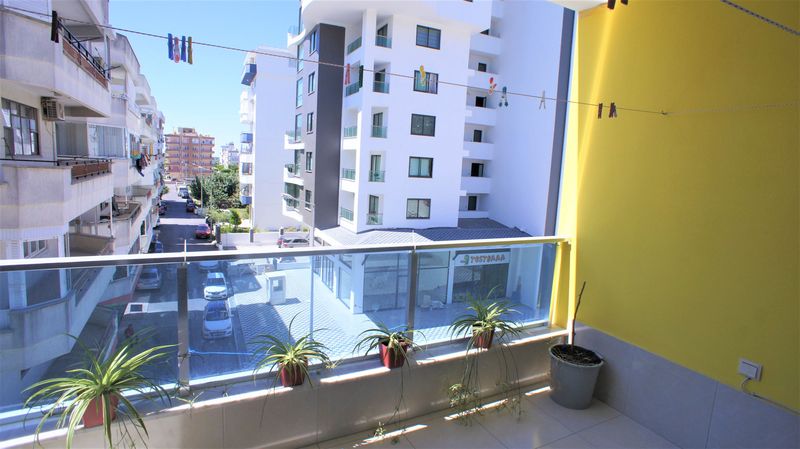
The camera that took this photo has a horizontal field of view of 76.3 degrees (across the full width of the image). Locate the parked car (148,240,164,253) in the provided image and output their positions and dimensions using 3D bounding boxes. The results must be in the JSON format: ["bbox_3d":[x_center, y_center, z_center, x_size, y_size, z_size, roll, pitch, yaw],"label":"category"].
[{"bbox_3d":[-27.295,2.560,56.998,1.760,1.460,4.200,0,7,-23],"label":"parked car"}]

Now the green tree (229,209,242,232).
[{"bbox_3d":[-23.763,-0.578,73.500,2.000,3.500,2.000,0,7,-23],"label":"green tree"}]

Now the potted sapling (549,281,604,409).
[{"bbox_3d":[1.173,0.778,3.372,0.349,0.814,0.349,0,7,-23],"label":"potted sapling"}]

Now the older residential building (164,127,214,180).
[{"bbox_3d":[-89.519,-29.470,216.426,19.500,21.667,13.000,-1,7,-29],"label":"older residential building"}]

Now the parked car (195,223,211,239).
[{"bbox_3d":[-27.618,0.925,71.223,1.760,1.460,4.200,0,7,-23],"label":"parked car"}]

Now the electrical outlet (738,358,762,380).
[{"bbox_3d":[1.742,0.728,2.532,0.025,0.080,0.092,0,7,-24],"label":"electrical outlet"}]

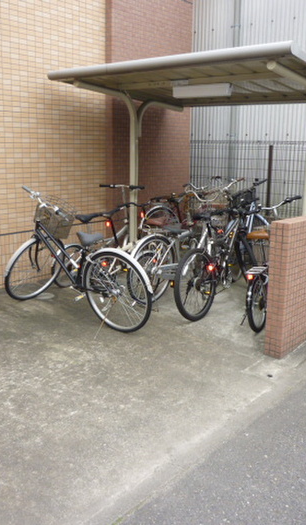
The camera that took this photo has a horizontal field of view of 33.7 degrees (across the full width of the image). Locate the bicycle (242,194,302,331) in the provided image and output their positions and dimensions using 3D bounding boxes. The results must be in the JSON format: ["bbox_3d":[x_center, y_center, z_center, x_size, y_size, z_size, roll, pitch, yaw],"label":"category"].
[{"bbox_3d":[1.144,-0.017,4.674,0.560,1.060,1.500,8,15,30],"label":"bicycle"}]

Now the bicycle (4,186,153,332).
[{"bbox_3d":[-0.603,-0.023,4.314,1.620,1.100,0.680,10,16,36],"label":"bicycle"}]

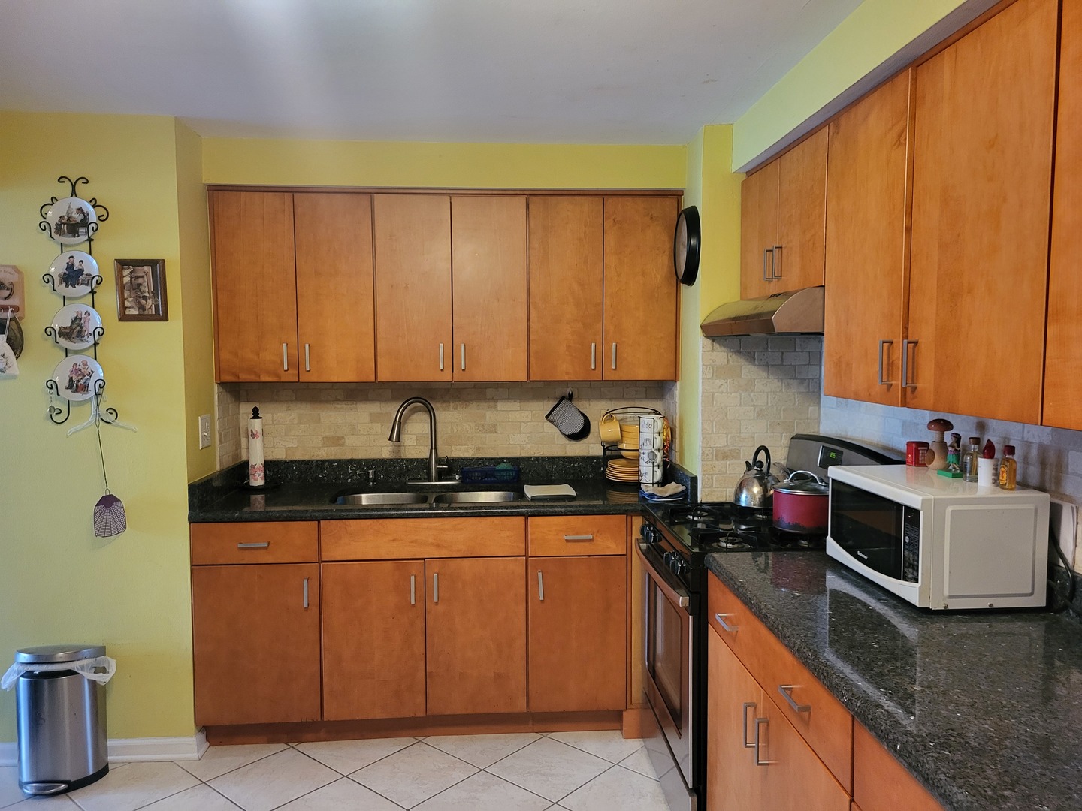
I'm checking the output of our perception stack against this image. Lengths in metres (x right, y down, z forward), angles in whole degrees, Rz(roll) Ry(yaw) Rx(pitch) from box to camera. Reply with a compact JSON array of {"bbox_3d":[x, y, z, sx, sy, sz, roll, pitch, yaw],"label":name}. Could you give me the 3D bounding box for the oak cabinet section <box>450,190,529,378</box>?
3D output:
[{"bbox_3d":[-0.214,-0.477,3.419,0.306,0.738,0.318,0,4,-4],"label":"oak cabinet section"}]

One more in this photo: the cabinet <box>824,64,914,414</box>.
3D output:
[{"bbox_3d":[0.941,-0.383,2.012,0.315,0.750,0.440,0,4,-4],"label":"cabinet"}]

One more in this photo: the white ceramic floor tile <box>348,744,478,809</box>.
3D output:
[{"bbox_3d":[-0.448,1.310,2.883,0.336,0.010,0.336,3,5,41],"label":"white ceramic floor tile"}]

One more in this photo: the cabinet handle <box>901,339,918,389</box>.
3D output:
[{"bbox_3d":[0.801,-0.090,1.769,0.029,0.107,0.011,0,4,-4],"label":"cabinet handle"}]

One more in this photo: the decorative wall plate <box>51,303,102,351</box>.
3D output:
[{"bbox_3d":[-1.616,-0.274,2.828,0.167,0.167,0.022,0,4,-4],"label":"decorative wall plate"}]

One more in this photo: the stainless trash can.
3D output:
[{"bbox_3d":[-1.678,1.086,2.813,0.283,0.456,0.200,0,4,-4],"label":"stainless trash can"}]

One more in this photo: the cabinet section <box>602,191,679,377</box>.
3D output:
[{"bbox_3d":[0.395,-0.482,3.461,0.306,0.738,0.318,0,4,-4],"label":"cabinet section"}]

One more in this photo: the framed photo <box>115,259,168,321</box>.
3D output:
[{"bbox_3d":[-1.401,-0.405,2.857,0.171,0.218,0.020,0,4,-4],"label":"framed photo"}]

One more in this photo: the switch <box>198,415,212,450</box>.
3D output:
[{"bbox_3d":[-1.284,0.100,3.123,0.012,0.125,0.090,0,4,-4],"label":"switch"}]

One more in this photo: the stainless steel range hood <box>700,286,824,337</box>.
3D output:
[{"bbox_3d":[0.837,-0.290,2.622,0.445,0.127,0.757,0,4,-4],"label":"stainless steel range hood"}]

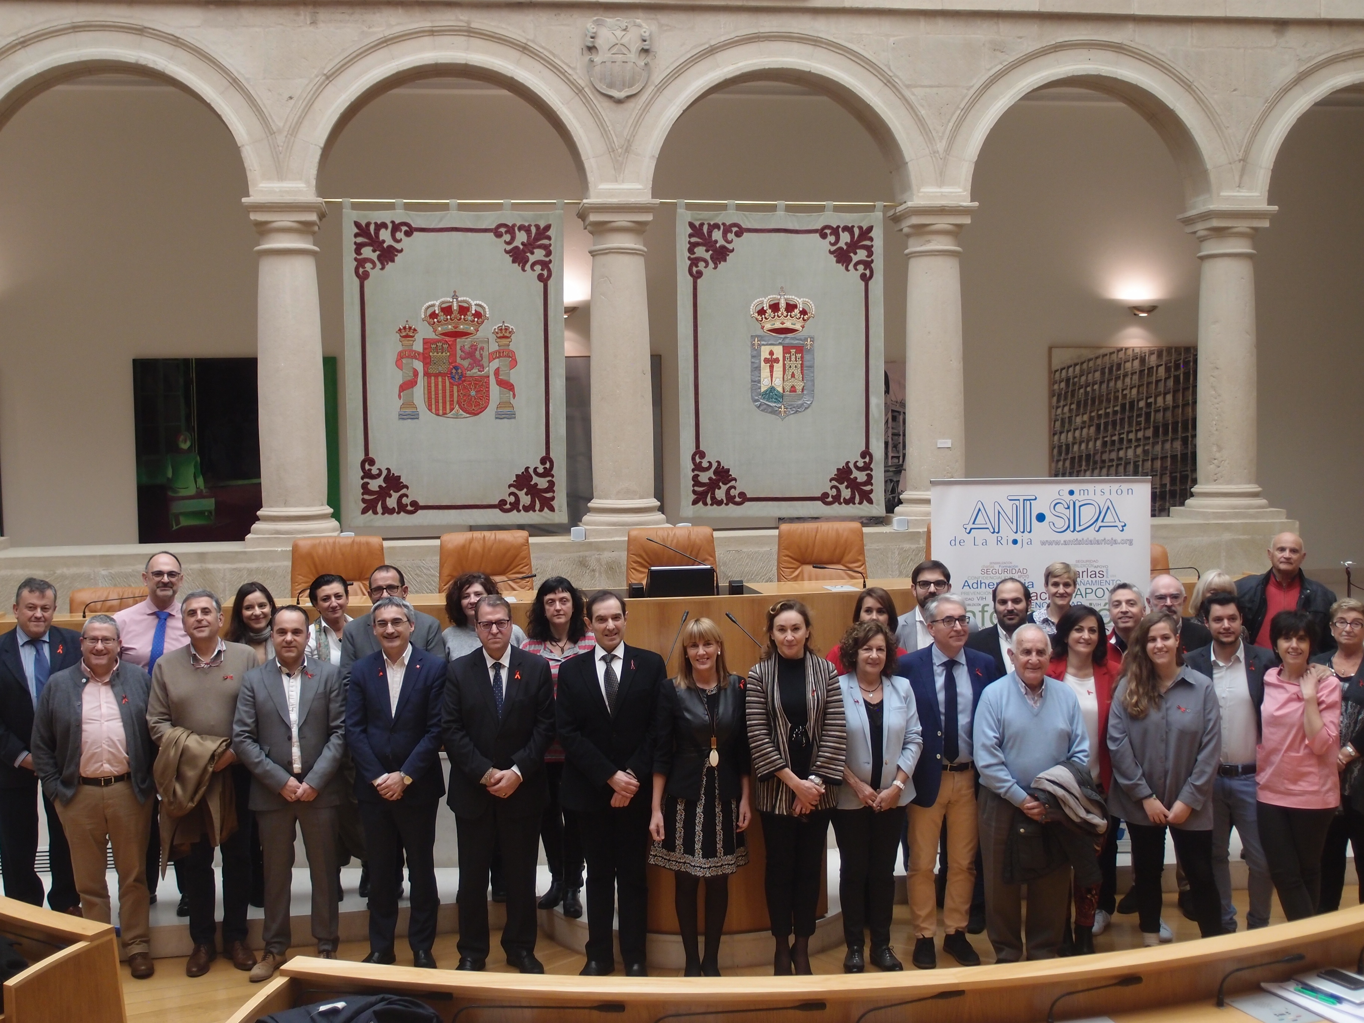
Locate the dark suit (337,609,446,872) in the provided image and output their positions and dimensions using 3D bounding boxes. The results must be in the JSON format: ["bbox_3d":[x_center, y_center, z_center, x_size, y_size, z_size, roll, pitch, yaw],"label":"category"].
[{"bbox_3d":[-1.526,1.201,7.870,0.550,1.360,0.330,-2,3,-11],"label":"dark suit"}]

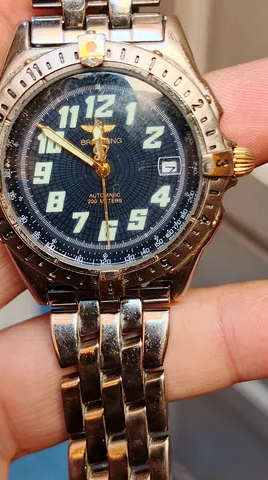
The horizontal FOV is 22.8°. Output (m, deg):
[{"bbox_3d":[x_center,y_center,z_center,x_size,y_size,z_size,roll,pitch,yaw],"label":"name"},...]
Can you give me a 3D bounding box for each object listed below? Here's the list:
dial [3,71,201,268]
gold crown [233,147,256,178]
[{"bbox_3d":[-0.005,-0.011,0.107,0.032,0.032,0.003,-4,12,2],"label":"dial"},{"bbox_3d":[0.018,-0.012,0.107,0.004,0.005,0.005,-4,12,2],"label":"gold crown"}]

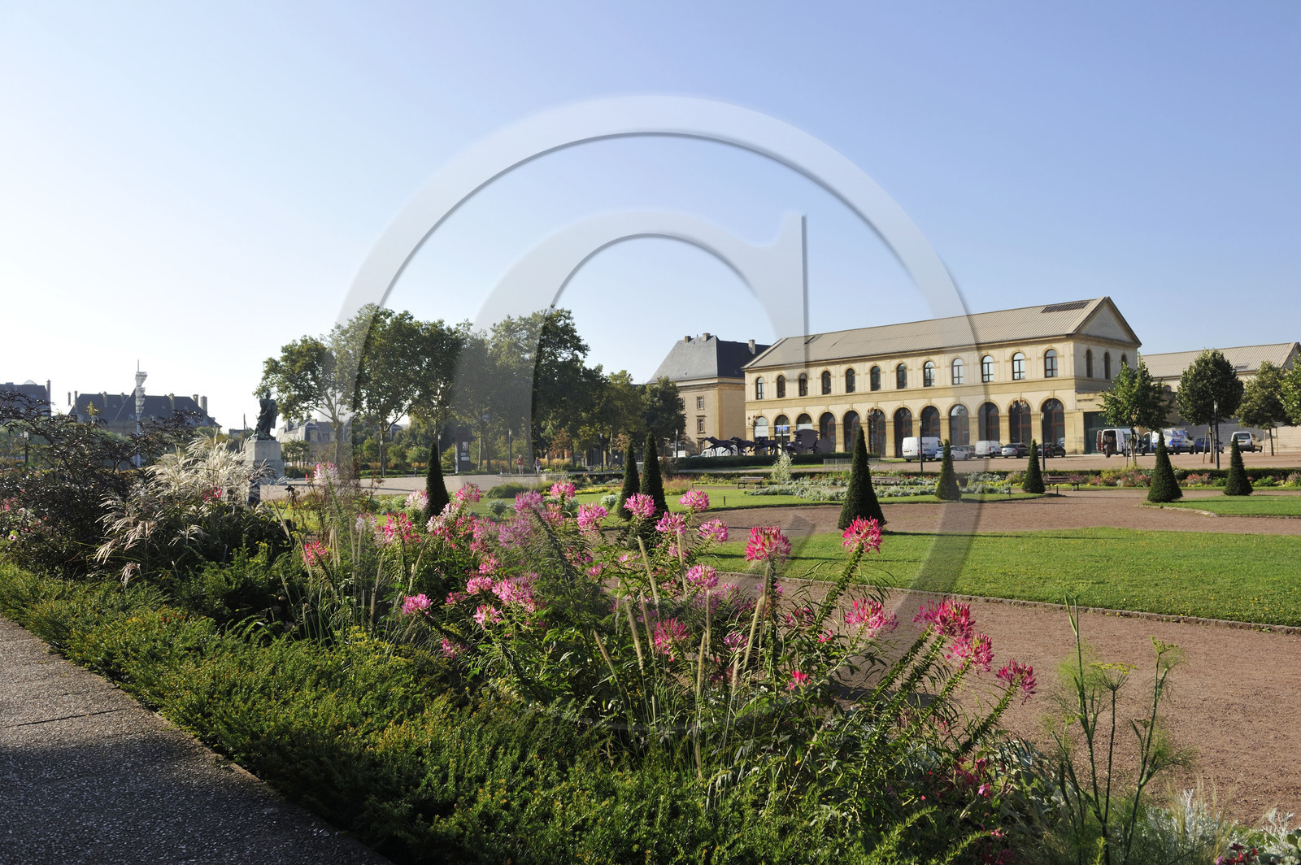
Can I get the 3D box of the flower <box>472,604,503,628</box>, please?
[{"bbox_3d":[-0.823,0.925,5.100,0.154,0.118,0.154,-1,-1,0],"label":"flower"}]

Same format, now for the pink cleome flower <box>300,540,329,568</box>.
[{"bbox_3d":[-2.024,0.736,6.100,0.166,0.172,0.166,-1,-1,0],"label":"pink cleome flower"}]

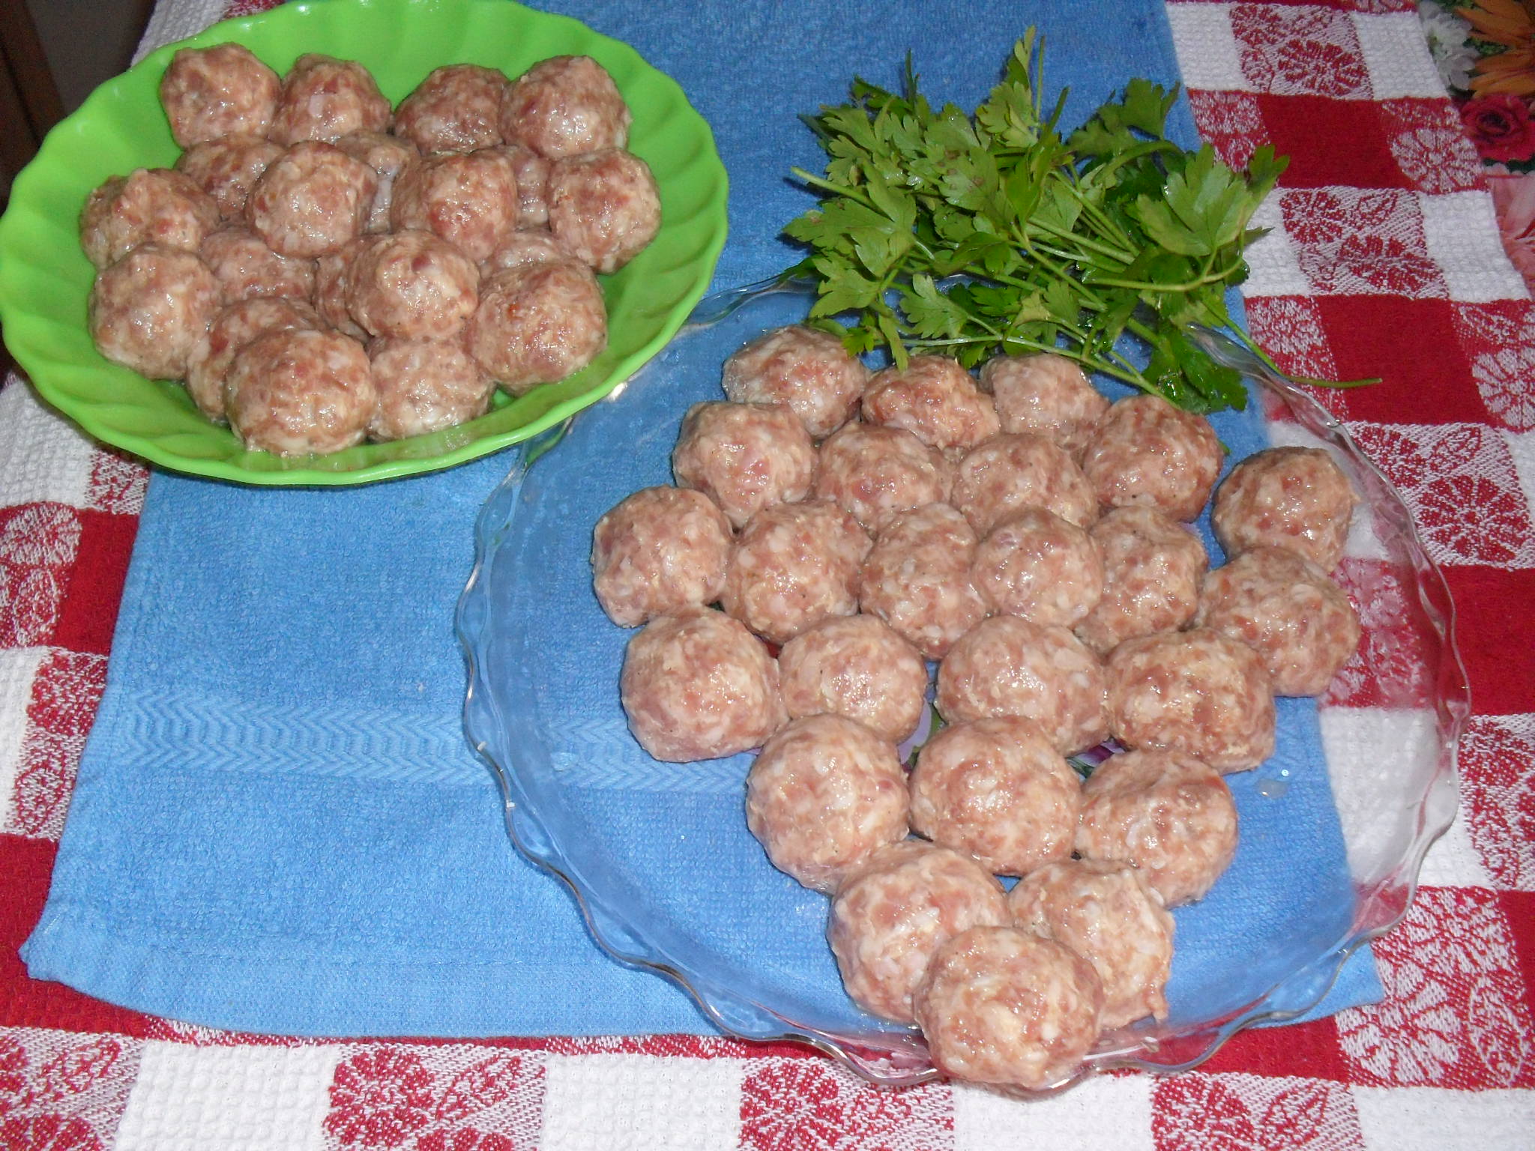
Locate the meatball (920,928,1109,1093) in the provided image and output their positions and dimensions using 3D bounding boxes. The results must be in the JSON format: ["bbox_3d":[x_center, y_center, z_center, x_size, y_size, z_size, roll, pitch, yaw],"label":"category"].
[{"bbox_3d":[0.060,0.107,0.418,0.046,0.039,0.043,5,52,0],"label":"meatball"}]

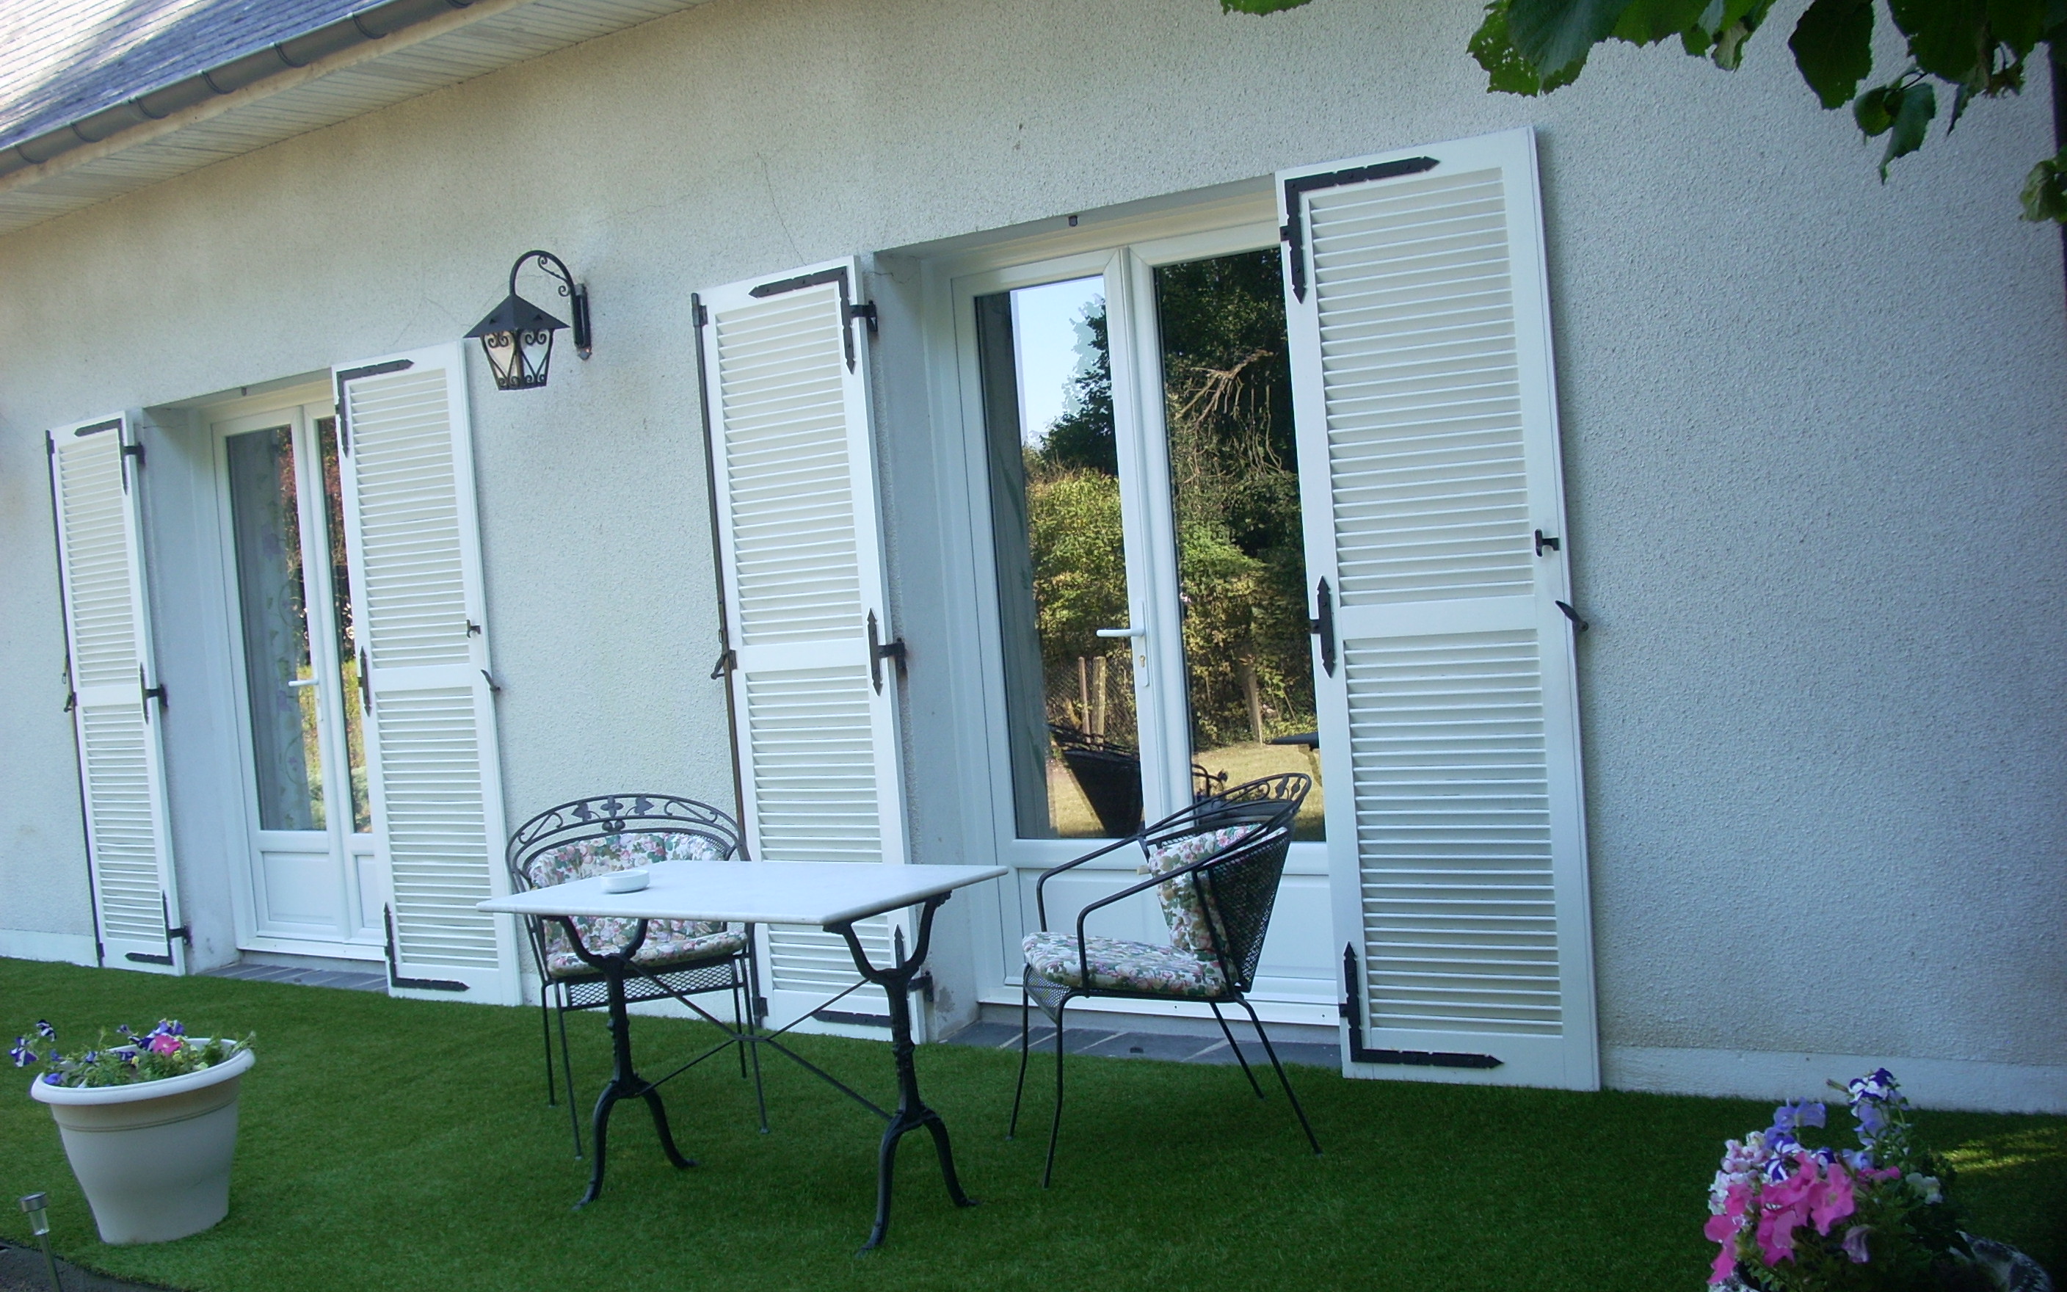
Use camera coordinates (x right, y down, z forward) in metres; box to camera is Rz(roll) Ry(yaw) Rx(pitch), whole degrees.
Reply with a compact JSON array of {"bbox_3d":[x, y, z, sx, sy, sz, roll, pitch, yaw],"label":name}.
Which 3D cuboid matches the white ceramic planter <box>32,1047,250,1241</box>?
[{"bbox_3d":[-1.970,1.116,4.946,0.470,0.372,0.470,-3,2,38],"label":"white ceramic planter"}]

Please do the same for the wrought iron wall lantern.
[{"bbox_3d":[-1.496,-0.982,6.658,0.220,0.417,0.378,-3,2,38],"label":"wrought iron wall lantern"}]

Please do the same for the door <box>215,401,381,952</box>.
[{"bbox_3d":[-2.599,0.121,8.091,1.220,2.040,0.080,-3,2,38],"label":"door"}]

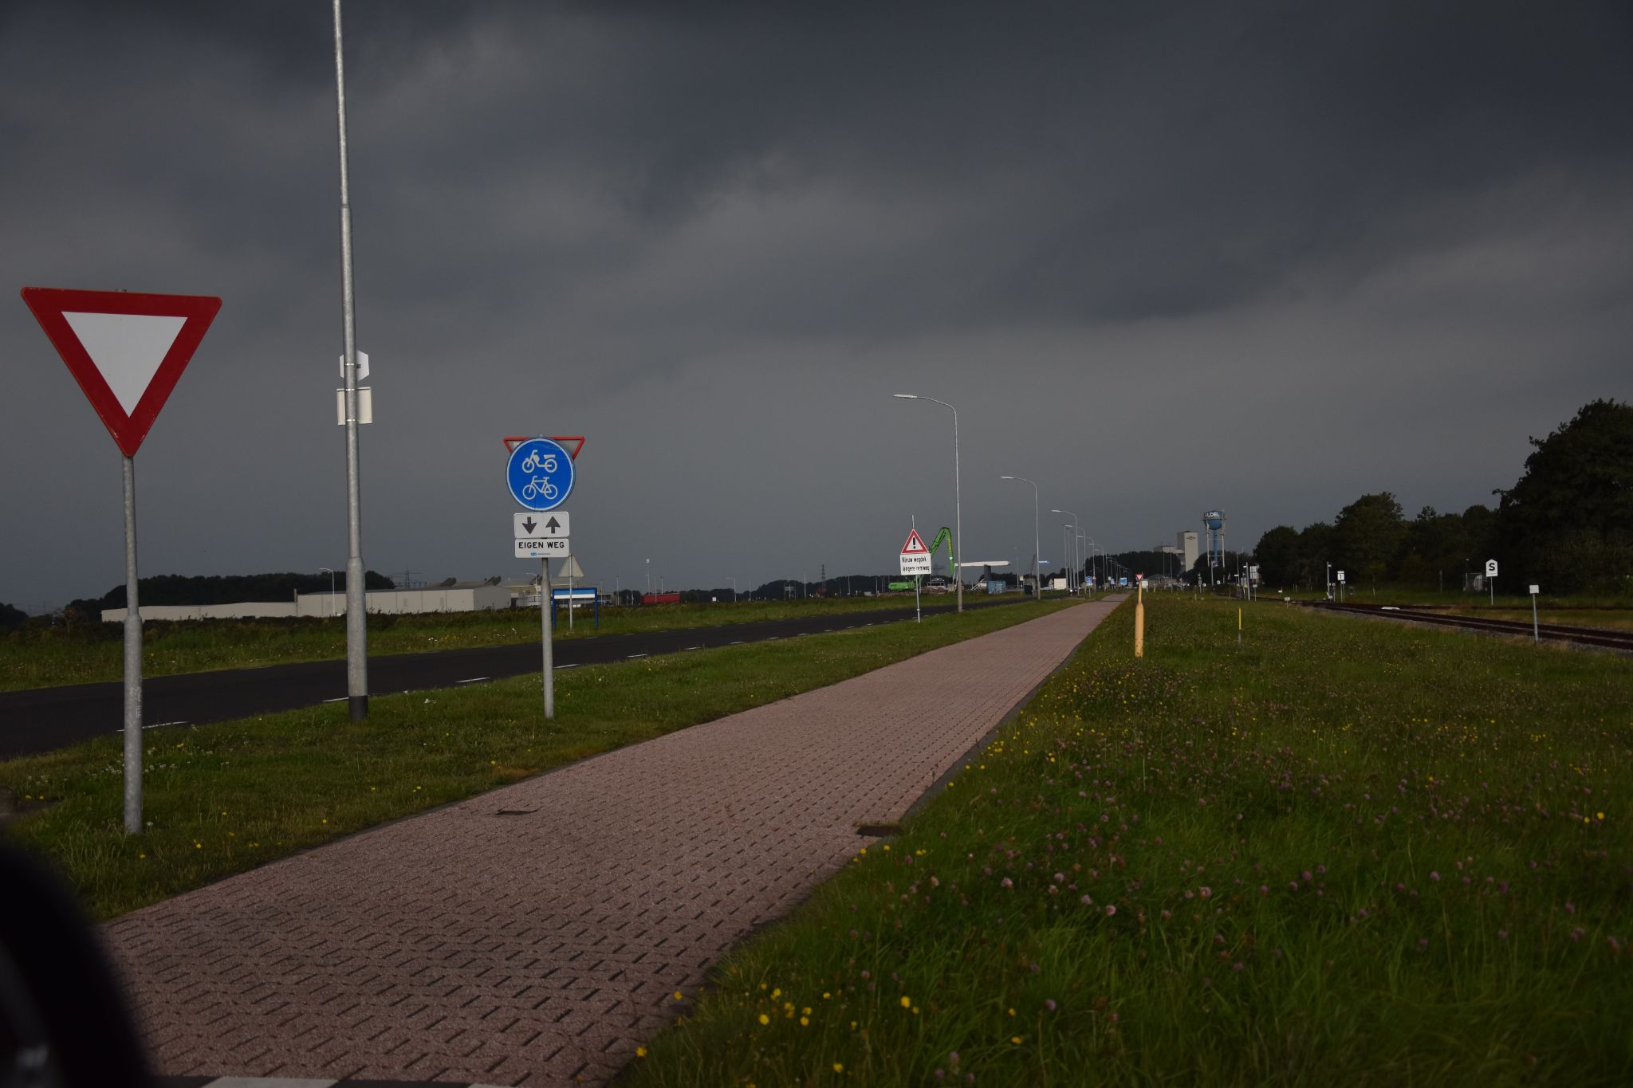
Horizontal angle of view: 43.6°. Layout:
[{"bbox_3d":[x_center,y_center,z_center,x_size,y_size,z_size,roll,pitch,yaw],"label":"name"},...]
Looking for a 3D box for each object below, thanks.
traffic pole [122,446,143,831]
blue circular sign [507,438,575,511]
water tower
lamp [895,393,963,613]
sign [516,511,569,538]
[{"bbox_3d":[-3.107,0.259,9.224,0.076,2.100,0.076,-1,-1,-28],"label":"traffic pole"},{"bbox_3d":[-2.233,-0.559,16.550,0.600,0.600,0.040,-2,-1,14],"label":"blue circular sign"},{"bbox_3d":[194.450,1.563,1000.000,11.700,36.000,11.700,-1,-1,0],"label":"water tower"},{"bbox_3d":[4.473,-1.569,81.277,2.470,8.660,0.280,-2,-1,9],"label":"lamp"},{"bbox_3d":[-2.223,-0.157,16.550,0.470,0.200,0.030,-2,-1,14],"label":"sign"}]

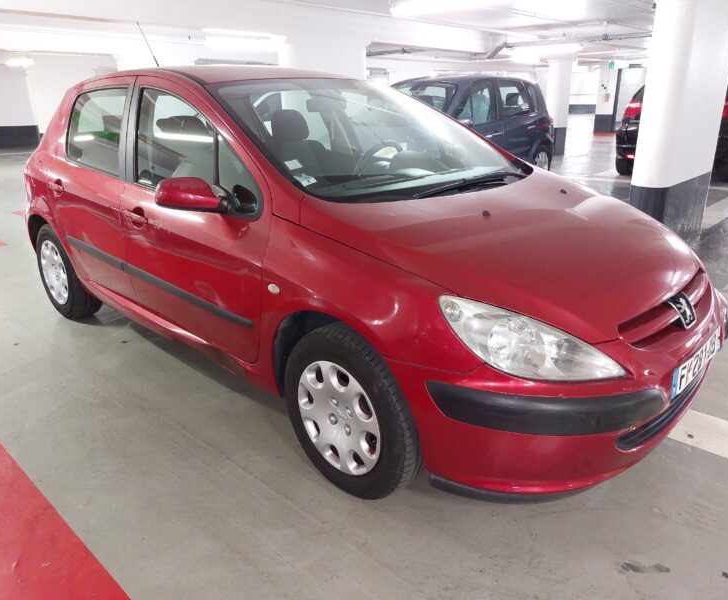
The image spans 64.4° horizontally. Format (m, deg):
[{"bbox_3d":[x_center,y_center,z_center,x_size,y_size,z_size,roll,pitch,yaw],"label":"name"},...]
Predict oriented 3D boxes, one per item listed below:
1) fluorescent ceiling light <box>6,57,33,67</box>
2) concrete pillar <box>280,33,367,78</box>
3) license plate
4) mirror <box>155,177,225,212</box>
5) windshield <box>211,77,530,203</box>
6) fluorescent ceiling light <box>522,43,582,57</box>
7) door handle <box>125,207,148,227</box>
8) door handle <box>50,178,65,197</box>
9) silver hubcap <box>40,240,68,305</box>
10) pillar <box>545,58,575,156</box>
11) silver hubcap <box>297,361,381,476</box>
[{"bbox_3d":[-8.179,-5.613,13.628,1.200,0.120,0.160,17,26,41],"label":"fluorescent ceiling light"},{"bbox_3d":[-0.566,-2.531,8.196,0.280,2.150,1.520,17,25,40],"label":"concrete pillar"},{"bbox_3d":[1.133,0.201,1.967,0.020,0.110,0.520,9,20,43],"label":"license plate"},{"bbox_3d":[-0.654,-0.406,2.195,0.145,0.125,0.195,17,25,40],"label":"mirror"},{"bbox_3d":[0.047,-0.794,2.707,1.440,0.130,1.060,-19,54,-44],"label":"windshield"},{"bbox_3d":[3.502,-4.683,10.785,1.220,0.110,0.130,17,25,40],"label":"fluorescent ceiling light"},{"bbox_3d":[-1.064,-0.393,2.692,0.200,0.085,0.055,17,26,41],"label":"door handle"},{"bbox_3d":[-1.747,-0.645,3.296,0.190,0.085,0.055,17,26,41],"label":"door handle"},{"bbox_3d":[-1.985,-0.176,3.725,0.414,0.414,0.050,17,25,40],"label":"silver hubcap"},{"bbox_3d":[4.171,-4.148,12.490,0.370,2.020,0.500,17,26,41],"label":"pillar"},{"bbox_3d":[-0.091,0.413,2.033,0.414,0.414,0.050,18,26,42],"label":"silver hubcap"}]

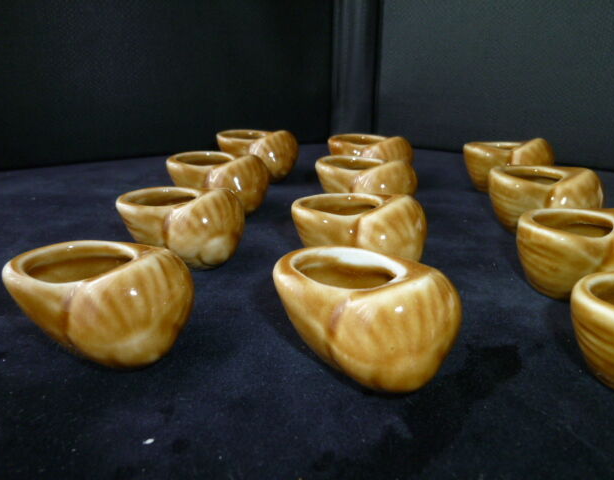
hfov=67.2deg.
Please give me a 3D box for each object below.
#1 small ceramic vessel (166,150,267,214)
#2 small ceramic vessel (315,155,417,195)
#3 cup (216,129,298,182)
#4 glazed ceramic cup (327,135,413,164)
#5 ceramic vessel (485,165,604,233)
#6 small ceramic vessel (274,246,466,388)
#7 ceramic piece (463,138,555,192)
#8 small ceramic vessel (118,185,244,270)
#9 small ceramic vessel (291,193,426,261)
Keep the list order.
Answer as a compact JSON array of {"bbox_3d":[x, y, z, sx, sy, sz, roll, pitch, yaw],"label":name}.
[{"bbox_3d":[-0.053,-0.034,0.283,0.060,0.039,0.043,-4,24,-9],"label":"small ceramic vessel"},{"bbox_3d":[0.035,-0.030,0.273,0.060,0.039,0.043,-1,23,-2],"label":"small ceramic vessel"},{"bbox_3d":[-0.037,-0.063,0.349,0.060,0.039,0.043,-2,24,-4],"label":"cup"},{"bbox_3d":[0.046,-0.056,0.332,0.060,0.039,0.043,-1,24,-2],"label":"glazed ceramic cup"},{"bbox_3d":[0.126,-0.020,0.248,0.060,0.039,0.043,-5,24,-10],"label":"ceramic vessel"},{"bbox_3d":[0.018,0.025,0.147,0.060,0.039,0.043,6,24,14],"label":"small ceramic vessel"},{"bbox_3d":[0.137,-0.050,0.316,0.060,0.039,0.043,-2,24,-4],"label":"ceramic piece"},{"bbox_3d":[-0.059,-0.006,0.217,0.060,0.039,0.043,1,24,4],"label":"small ceramic vessel"},{"bbox_3d":[0.023,-0.002,0.207,0.060,0.039,0.043,-4,24,-8],"label":"small ceramic vessel"}]

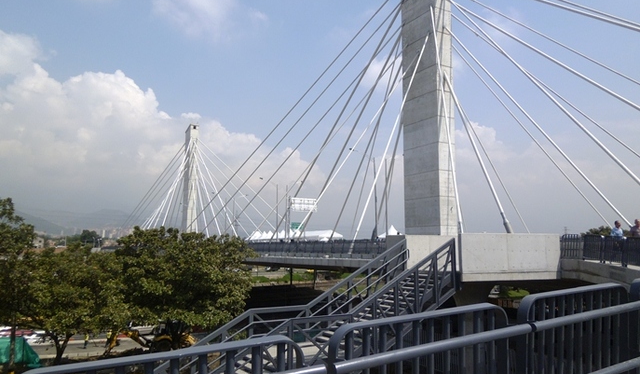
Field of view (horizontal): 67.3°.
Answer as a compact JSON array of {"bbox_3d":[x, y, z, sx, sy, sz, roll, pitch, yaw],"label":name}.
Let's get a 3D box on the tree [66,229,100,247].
[{"bbox_3d":[-103.318,24.464,210.000,12.000,12.000,13.500,0,-5,0],"label":"tree"}]

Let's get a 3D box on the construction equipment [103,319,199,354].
[{"bbox_3d":[-15.088,13.512,43.300,8.300,3.100,2.400,2,-6,-19],"label":"construction equipment"}]

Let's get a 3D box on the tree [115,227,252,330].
[{"bbox_3d":[-11.134,8.957,39.500,10.500,11.200,11.200,2,-6,-18],"label":"tree"}]

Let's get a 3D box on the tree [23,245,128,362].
[{"bbox_3d":[-19.918,9.614,39.000,8.500,9.800,8.800,2,-6,-18],"label":"tree"}]

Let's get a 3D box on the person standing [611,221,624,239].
[{"bbox_3d":[12.563,2.285,20.300,0.520,1.700,0.340,1,-6,-14],"label":"person standing"}]

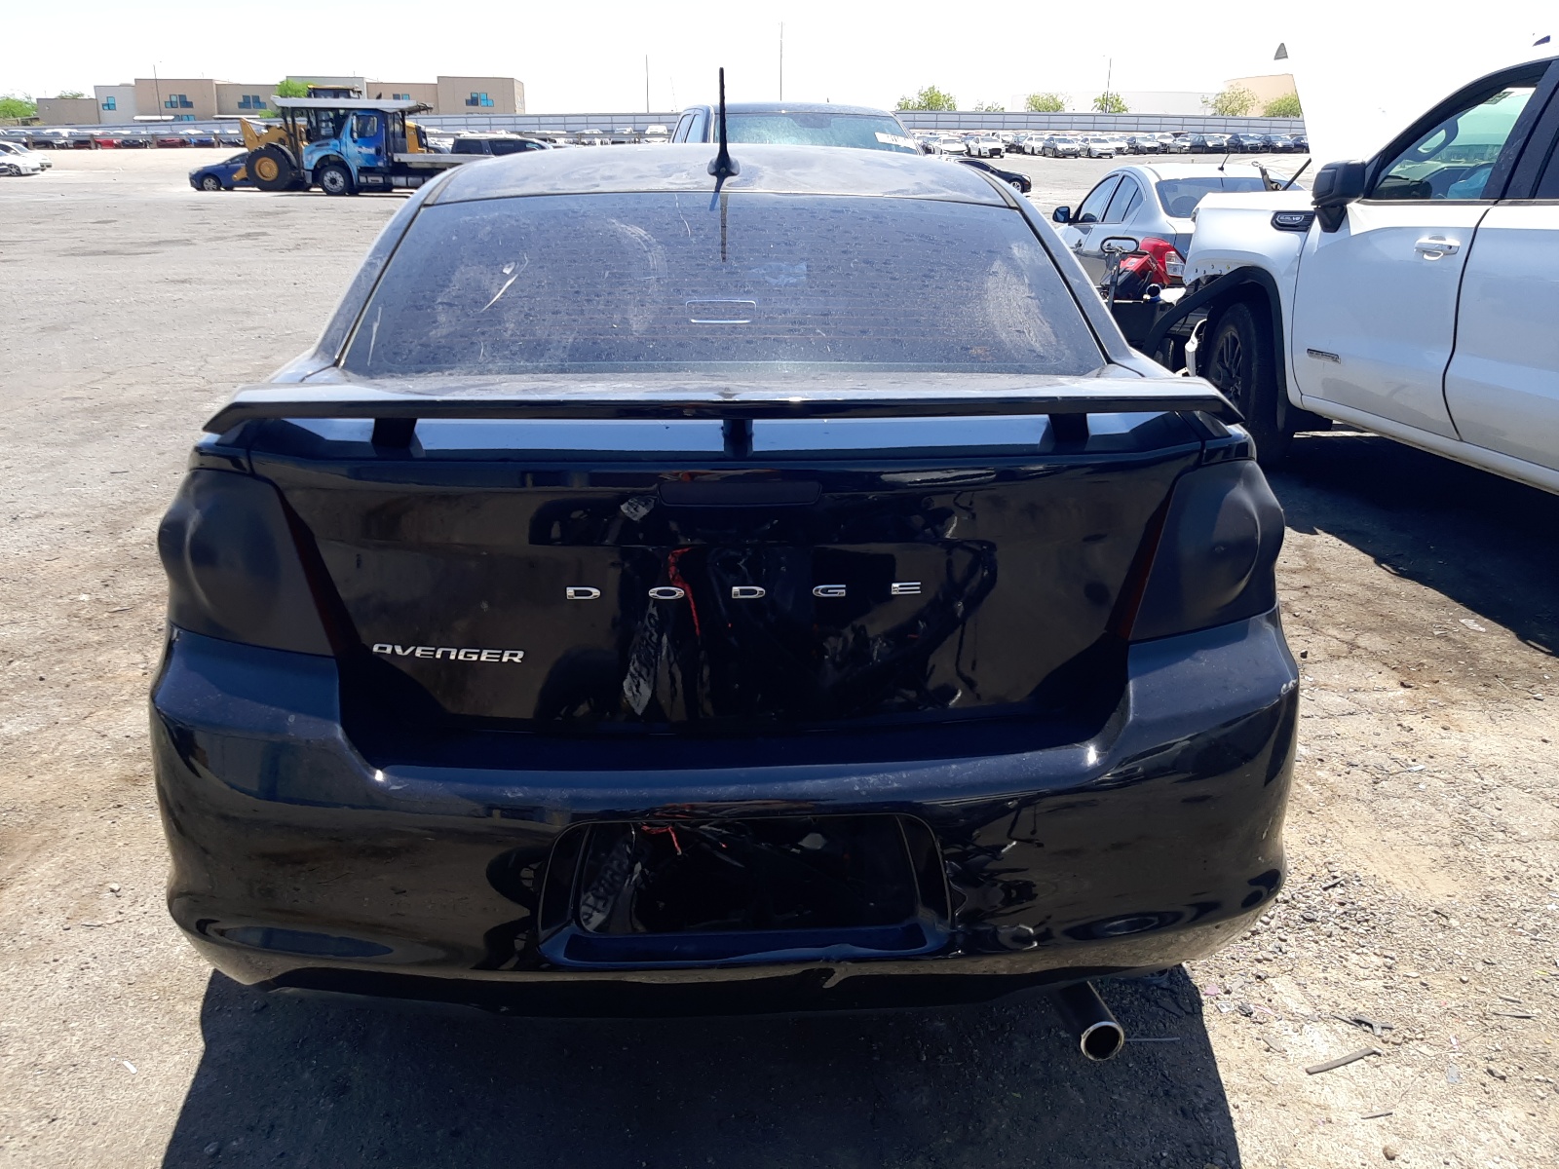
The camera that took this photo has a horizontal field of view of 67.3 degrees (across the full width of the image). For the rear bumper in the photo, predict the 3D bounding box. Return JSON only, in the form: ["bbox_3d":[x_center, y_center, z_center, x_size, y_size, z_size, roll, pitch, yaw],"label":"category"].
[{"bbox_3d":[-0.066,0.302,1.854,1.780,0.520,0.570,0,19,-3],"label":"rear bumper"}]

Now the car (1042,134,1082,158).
[{"bbox_3d":[20.874,-32.300,86.500,1.820,1.460,4.750,0,19,-2],"label":"car"}]

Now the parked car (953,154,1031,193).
[{"bbox_3d":[8.485,-17.822,51.224,4.650,1.440,1.820,4,19,9],"label":"parked car"}]

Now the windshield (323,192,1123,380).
[{"bbox_3d":[-0.093,-0.584,2.214,1.330,0.100,0.617,0,49,-3],"label":"windshield"}]

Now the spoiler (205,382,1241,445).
[{"bbox_3d":[-0.054,-0.223,1.583,1.400,0.090,0.240,0,19,-3],"label":"spoiler"}]

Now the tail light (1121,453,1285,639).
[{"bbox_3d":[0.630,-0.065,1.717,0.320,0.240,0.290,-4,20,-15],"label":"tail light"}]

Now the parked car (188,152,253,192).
[{"bbox_3d":[-19.249,-15.327,43.570,4.400,1.470,1.770,-1,19,-4],"label":"parked car"}]

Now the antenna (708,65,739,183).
[{"bbox_3d":[-0.115,-0.998,2.541,0.070,0.240,0.120,0,19,-3],"label":"antenna"}]

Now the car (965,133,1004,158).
[{"bbox_3d":[15.160,-32.318,86.500,1.820,1.460,4.750,-1,19,-4],"label":"car"}]

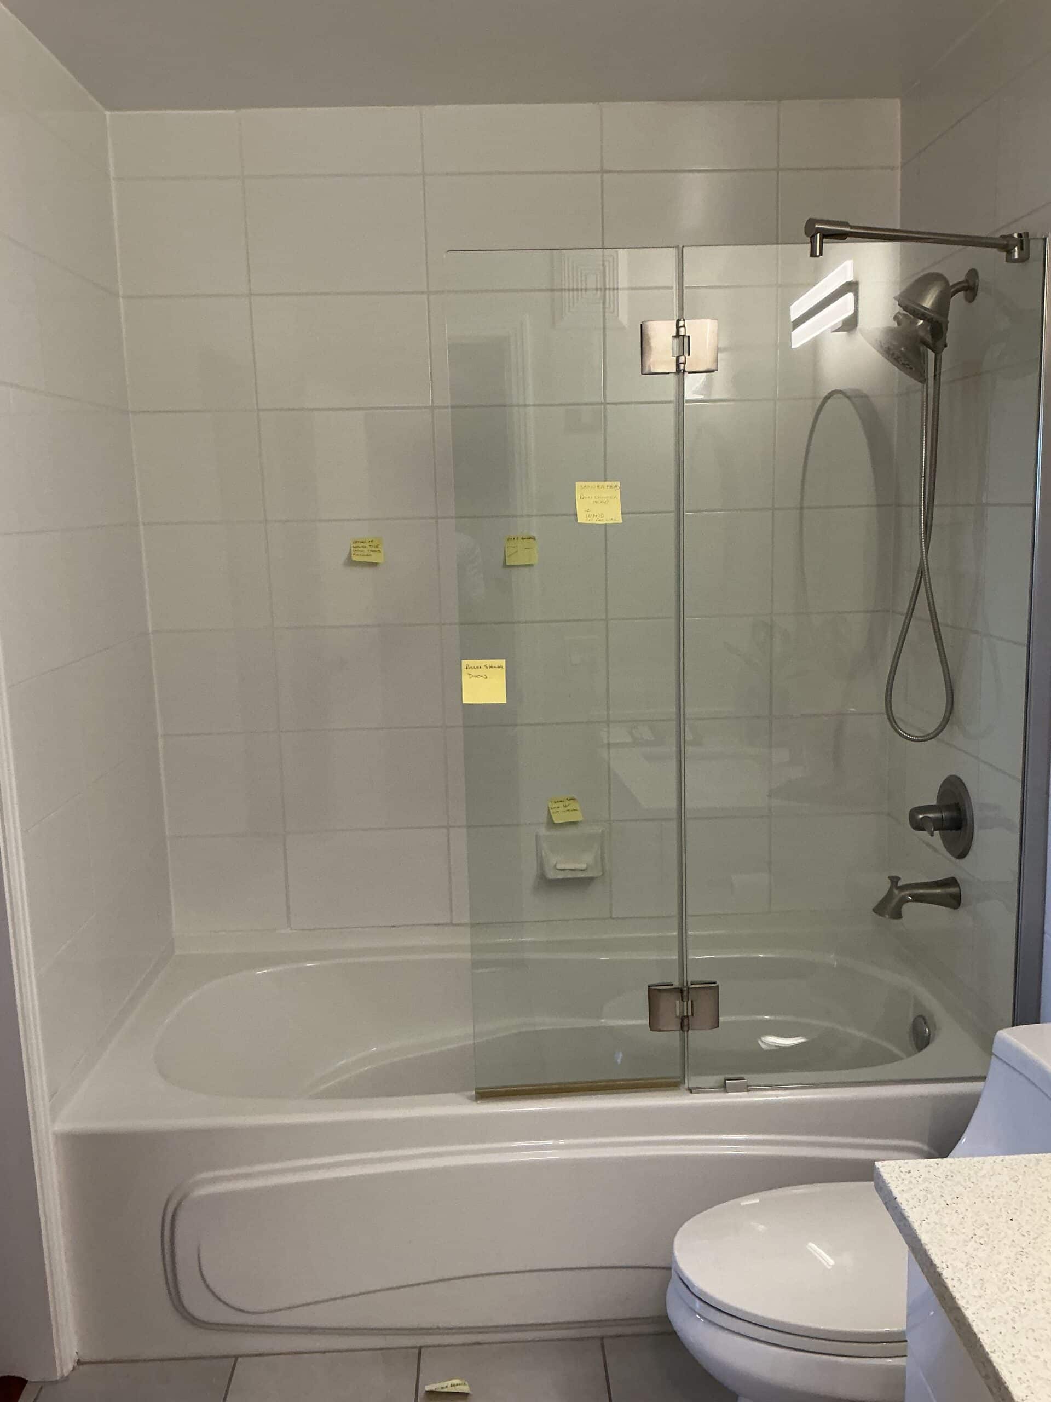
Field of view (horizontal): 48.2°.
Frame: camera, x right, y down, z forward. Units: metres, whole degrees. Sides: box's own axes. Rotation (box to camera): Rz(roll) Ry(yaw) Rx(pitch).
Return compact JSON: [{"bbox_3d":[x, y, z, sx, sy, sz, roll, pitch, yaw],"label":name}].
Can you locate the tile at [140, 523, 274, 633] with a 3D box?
[{"bbox_3d":[-0.756,-0.295,2.795,0.289,0.251,0.010,-2,10,-2],"label":"tile"}]

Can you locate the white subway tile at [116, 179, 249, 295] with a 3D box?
[{"bbox_3d":[-0.776,-1.051,2.668,0.287,0.253,0.010,-2,10,-2],"label":"white subway tile"}]

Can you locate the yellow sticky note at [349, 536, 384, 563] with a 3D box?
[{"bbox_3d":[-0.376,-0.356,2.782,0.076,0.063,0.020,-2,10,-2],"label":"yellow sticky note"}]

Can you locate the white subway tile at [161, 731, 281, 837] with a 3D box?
[{"bbox_3d":[-0.736,0.205,2.859,0.288,0.252,0.012,-2,10,-2],"label":"white subway tile"}]

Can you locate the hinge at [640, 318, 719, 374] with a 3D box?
[{"bbox_3d":[0.260,-0.596,1.976,0.128,0.086,0.032,-2,10,-2],"label":"hinge"}]

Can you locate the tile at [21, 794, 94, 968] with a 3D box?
[{"bbox_3d":[-0.871,0.336,2.184,0.010,0.251,0.325,-2,10,-2],"label":"tile"}]

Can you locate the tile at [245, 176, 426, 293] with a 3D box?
[{"bbox_3d":[-0.423,-1.046,2.645,0.400,0.252,0.012,-2,10,-2],"label":"tile"}]

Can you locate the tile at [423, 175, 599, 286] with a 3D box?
[{"bbox_3d":[-0.024,-1.074,2.698,0.402,0.253,0.010,-2,10,-2],"label":"tile"}]

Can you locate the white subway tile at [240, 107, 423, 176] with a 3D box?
[{"bbox_3d":[-0.433,-1.252,2.641,0.400,0.139,0.010,-2,10,-2],"label":"white subway tile"}]

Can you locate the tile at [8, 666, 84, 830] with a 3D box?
[{"bbox_3d":[-0.885,0.079,2.170,0.010,0.253,0.306,-2,10,-1],"label":"tile"}]

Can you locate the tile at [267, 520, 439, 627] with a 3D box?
[{"bbox_3d":[-0.410,-0.306,2.815,0.402,0.253,0.010,-2,10,-2],"label":"tile"}]

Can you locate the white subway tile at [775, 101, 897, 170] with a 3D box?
[{"bbox_3d":[0.708,-1.276,2.649,0.274,0.143,0.012,-2,10,-2],"label":"white subway tile"}]

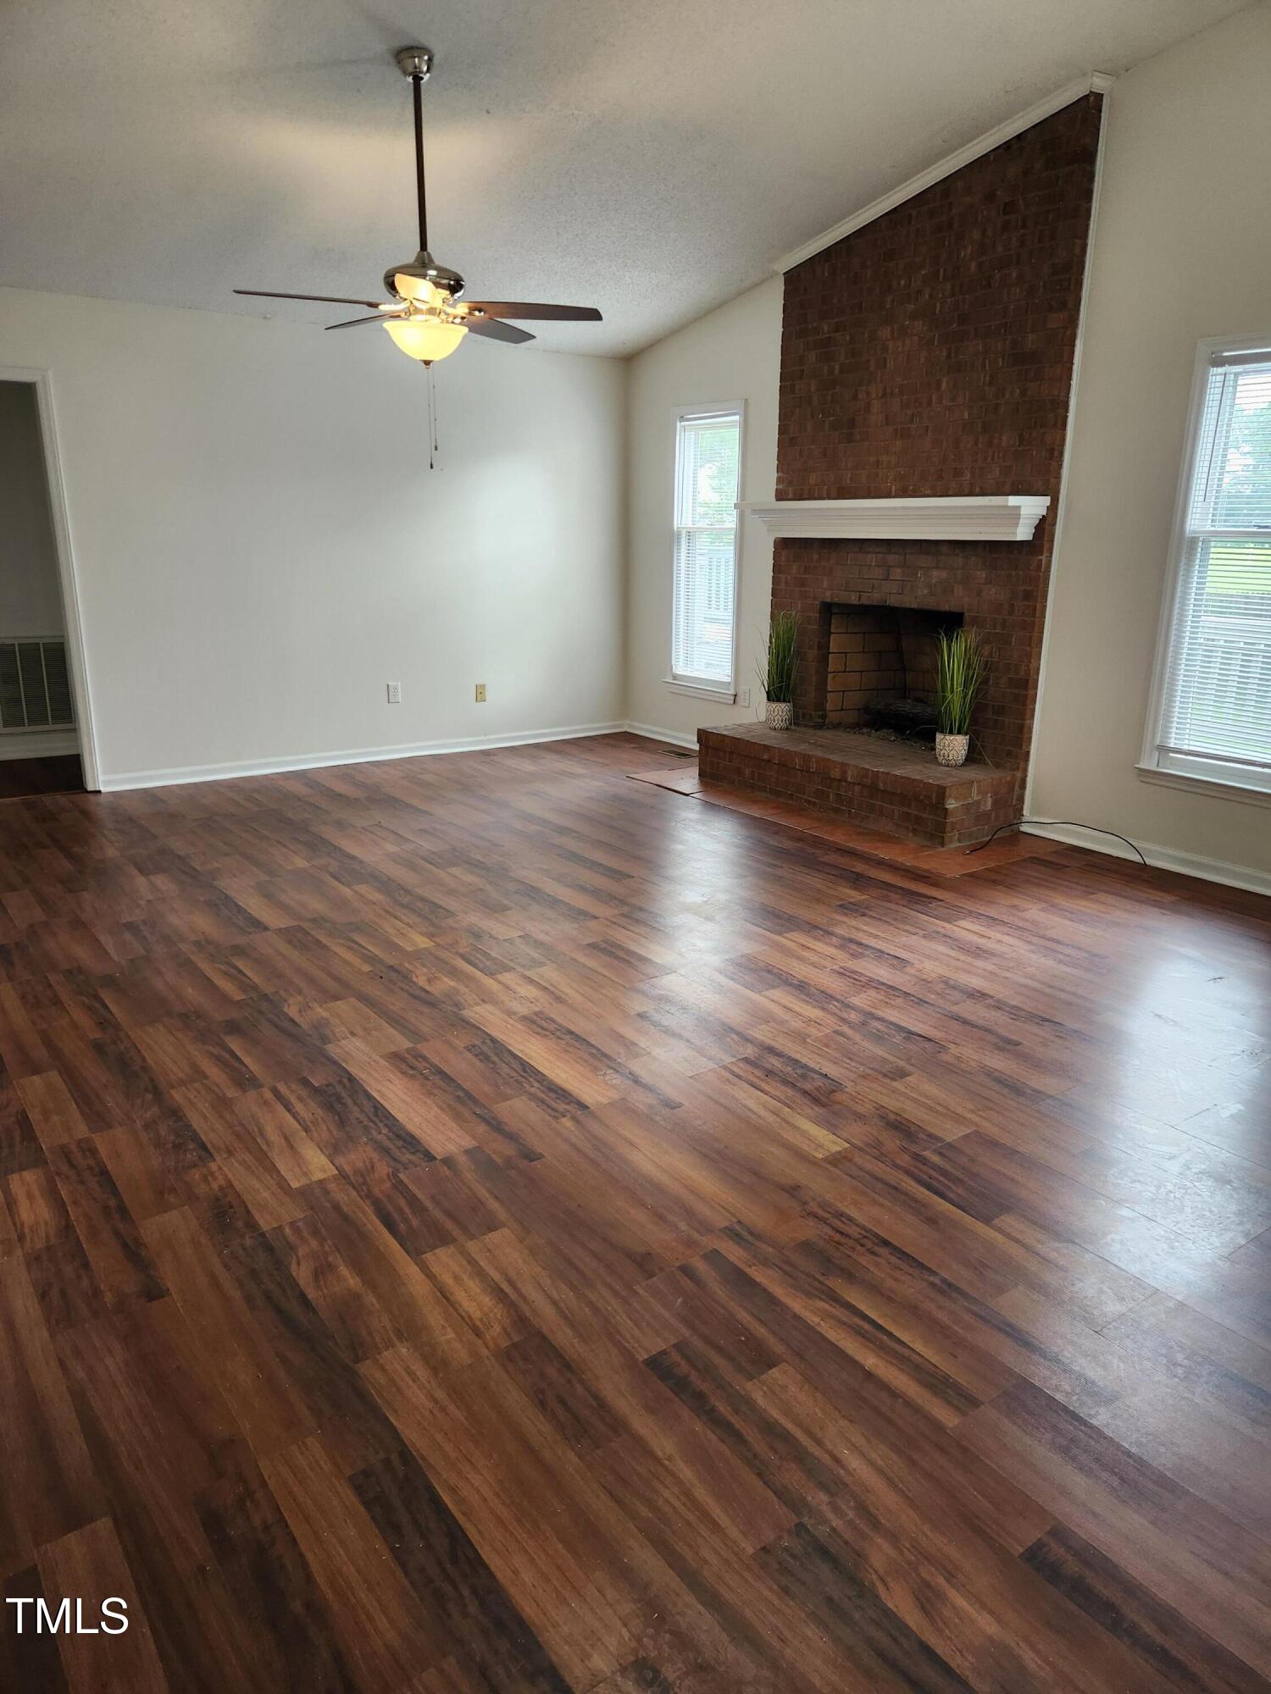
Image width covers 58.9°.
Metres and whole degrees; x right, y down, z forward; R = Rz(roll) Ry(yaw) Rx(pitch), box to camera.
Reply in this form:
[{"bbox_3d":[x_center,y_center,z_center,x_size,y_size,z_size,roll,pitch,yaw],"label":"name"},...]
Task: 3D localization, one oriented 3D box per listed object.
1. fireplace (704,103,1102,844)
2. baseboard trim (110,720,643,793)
[{"bbox_3d":[1.131,-1.730,5.569,0.592,3.095,1.816,-10,19,-34],"label":"fireplace"},{"bbox_3d":[-1.448,-0.598,7.014,3.483,0.087,0.020,-10,19,-34],"label":"baseboard trim"}]

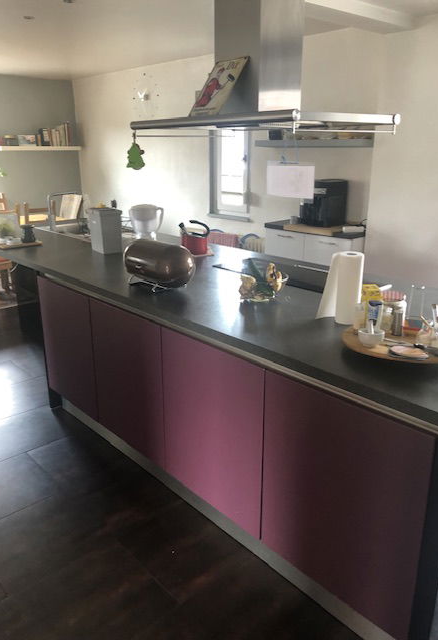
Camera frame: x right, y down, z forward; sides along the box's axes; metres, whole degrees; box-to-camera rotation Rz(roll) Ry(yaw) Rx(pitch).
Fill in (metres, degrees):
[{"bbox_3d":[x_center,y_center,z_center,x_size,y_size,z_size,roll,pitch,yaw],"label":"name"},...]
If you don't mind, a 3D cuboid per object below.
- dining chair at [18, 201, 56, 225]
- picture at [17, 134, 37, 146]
[{"bbox_3d":[-2.253,-0.977,6.444,0.425,0.980,0.460,-16,24,-39],"label":"dining chair"},{"bbox_3d":[-2.609,-2.444,7.059,0.265,0.150,0.030,-16,24,-39],"label":"picture"}]

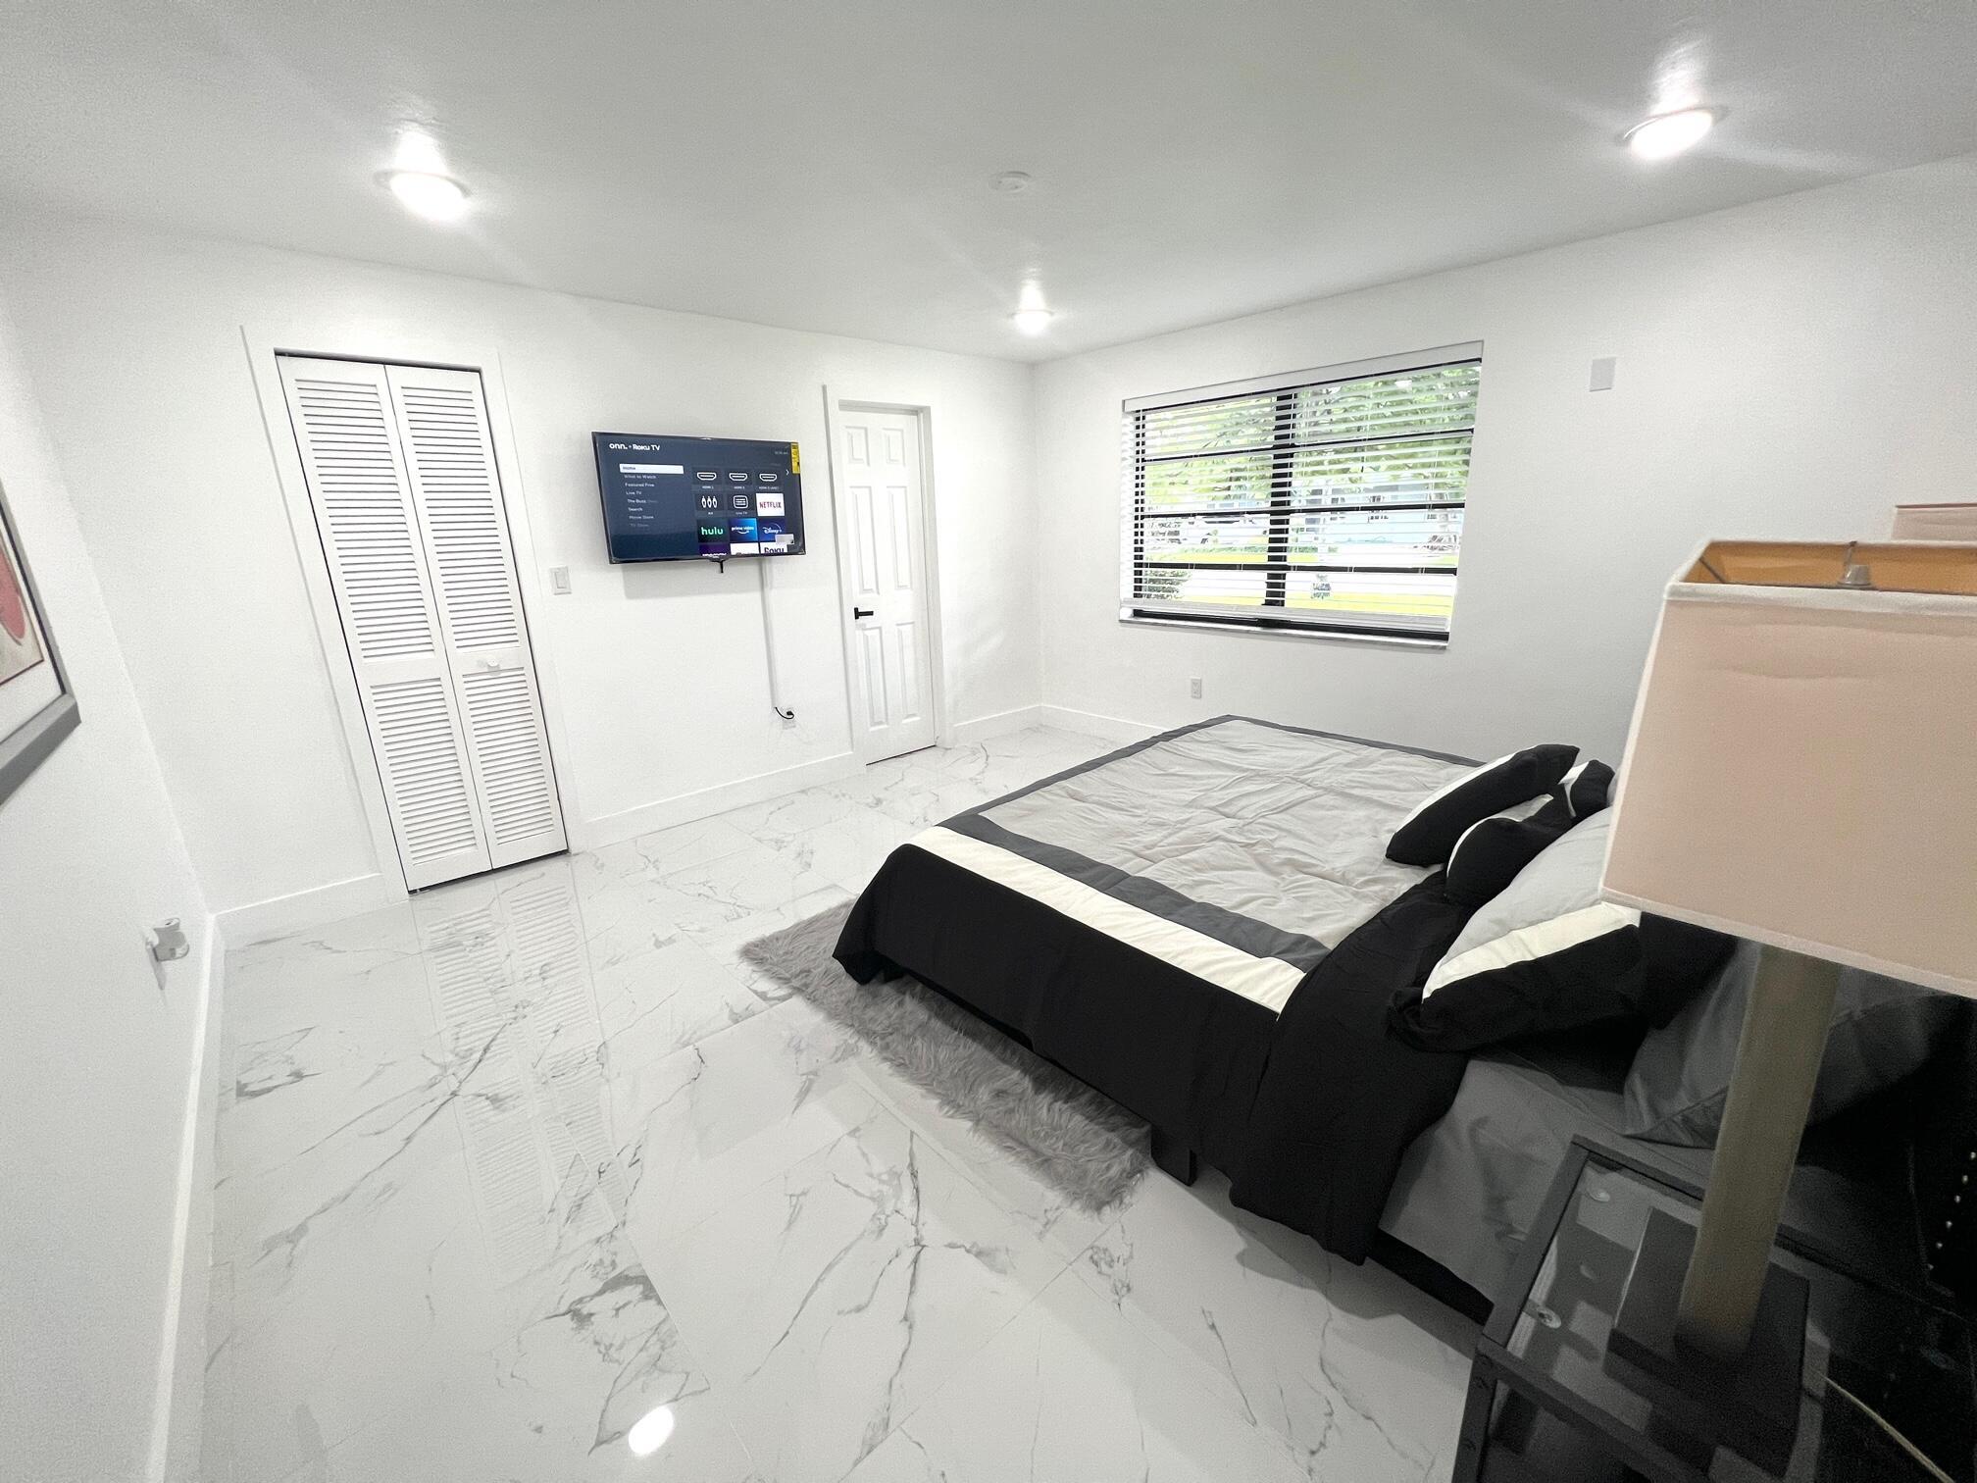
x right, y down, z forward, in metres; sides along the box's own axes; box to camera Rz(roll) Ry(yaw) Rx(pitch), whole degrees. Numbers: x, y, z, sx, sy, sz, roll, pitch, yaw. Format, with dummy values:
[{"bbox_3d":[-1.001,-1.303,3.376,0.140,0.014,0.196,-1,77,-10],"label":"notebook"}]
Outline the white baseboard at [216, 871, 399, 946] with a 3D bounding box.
[{"bbox_3d":[-2.597,0.640,2.844,0.493,0.144,0.016,-15,21,-41],"label":"white baseboard"}]

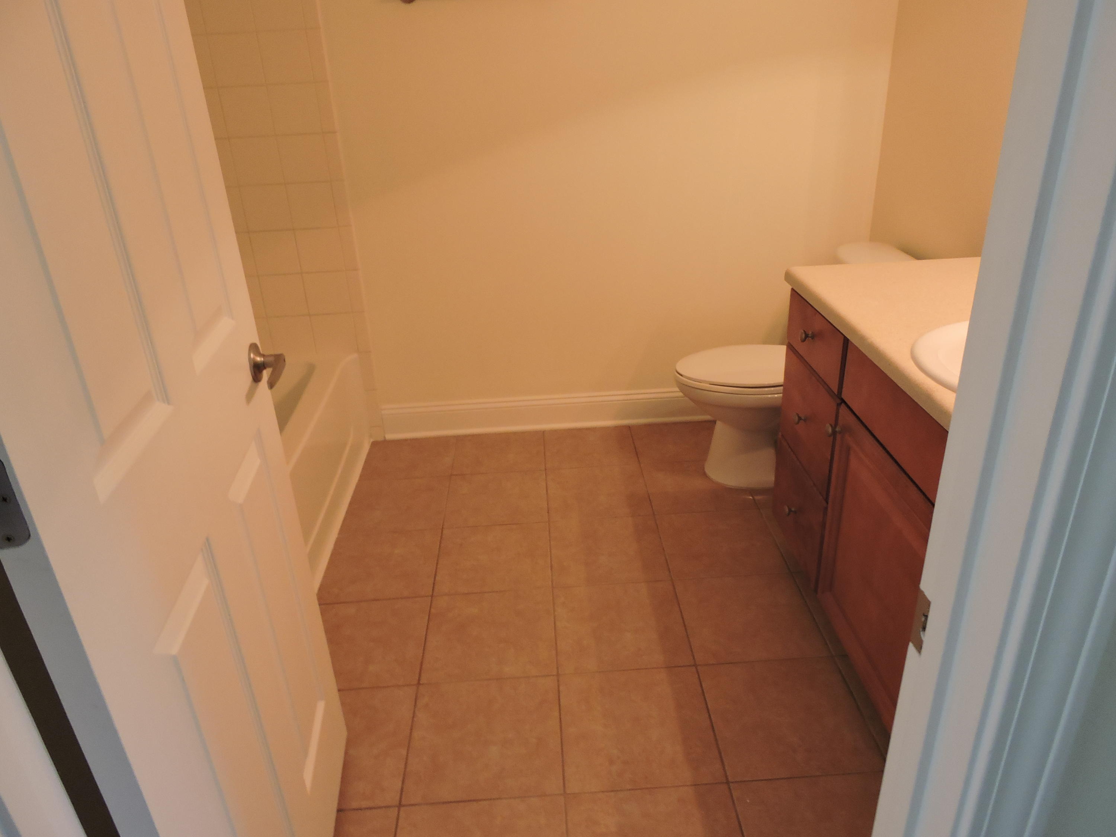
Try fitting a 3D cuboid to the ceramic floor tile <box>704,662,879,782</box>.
[{"bbox_3d":[0.508,0.661,1.721,0.330,0.010,0.330,-3,26,-1],"label":"ceramic floor tile"}]

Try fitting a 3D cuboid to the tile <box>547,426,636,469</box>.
[{"bbox_3d":[0.119,0.110,2.924,0.327,0.010,0.321,-3,25,-1],"label":"tile"}]

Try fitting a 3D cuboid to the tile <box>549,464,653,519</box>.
[{"bbox_3d":[0.133,0.252,2.624,0.327,0.010,0.327,-3,25,-1],"label":"tile"}]

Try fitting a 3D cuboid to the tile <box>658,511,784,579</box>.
[{"bbox_3d":[0.479,0.375,2.318,0.330,0.010,0.330,-3,26,-1],"label":"tile"}]

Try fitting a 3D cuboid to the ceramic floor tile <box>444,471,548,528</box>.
[{"bbox_3d":[-0.201,0.271,2.617,0.327,0.010,0.327,-3,25,-1],"label":"ceramic floor tile"}]

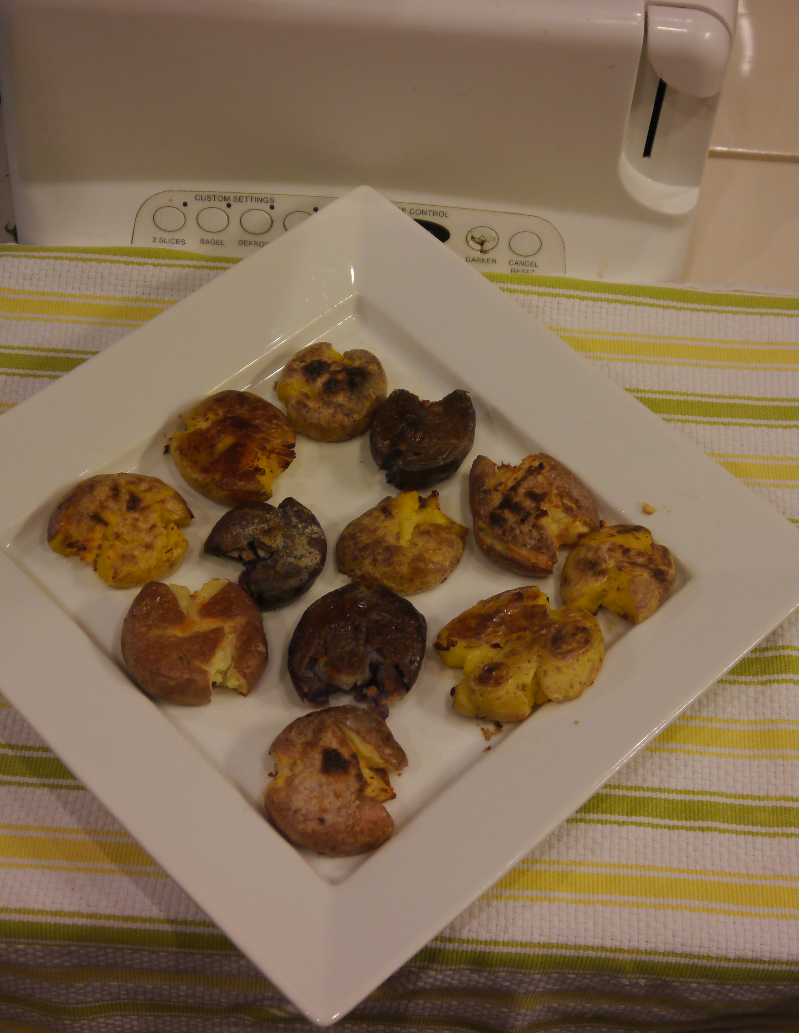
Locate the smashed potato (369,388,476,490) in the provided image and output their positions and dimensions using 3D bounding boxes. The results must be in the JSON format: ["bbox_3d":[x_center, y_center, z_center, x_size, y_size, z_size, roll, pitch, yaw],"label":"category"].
[{"bbox_3d":[0.011,-0.038,0.855,0.047,0.022,0.060,21,57,11],"label":"smashed potato"}]

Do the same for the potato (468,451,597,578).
[{"bbox_3d":[0.059,-0.002,0.831,0.059,0.026,0.064,-11,57,-11],"label":"potato"}]

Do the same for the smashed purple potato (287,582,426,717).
[{"bbox_3d":[-0.018,0.058,0.785,0.058,0.025,0.063,2,55,-2],"label":"smashed purple potato"}]

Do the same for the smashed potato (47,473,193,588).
[{"bbox_3d":[-0.124,0.006,0.815,0.065,0.025,0.055,14,56,6],"label":"smashed potato"}]

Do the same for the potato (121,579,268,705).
[{"bbox_3d":[-0.088,0.054,0.783,0.065,0.026,0.058,11,55,4],"label":"potato"}]

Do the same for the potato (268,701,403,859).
[{"bbox_3d":[-0.026,0.109,0.749,0.060,0.026,0.065,5,55,0],"label":"potato"}]

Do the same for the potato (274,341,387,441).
[{"bbox_3d":[-0.032,-0.059,0.867,0.052,0.022,0.055,2,55,-2],"label":"potato"}]

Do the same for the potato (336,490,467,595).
[{"bbox_3d":[0.001,0.012,0.820,0.061,0.023,0.048,-23,60,-18],"label":"potato"}]

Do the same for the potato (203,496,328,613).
[{"bbox_3d":[-0.059,0.015,0.814,0.053,0.022,0.054,31,59,17],"label":"potato"}]

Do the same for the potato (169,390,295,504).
[{"bbox_3d":[-0.077,-0.032,0.845,0.057,0.024,0.059,2,55,-2],"label":"potato"}]

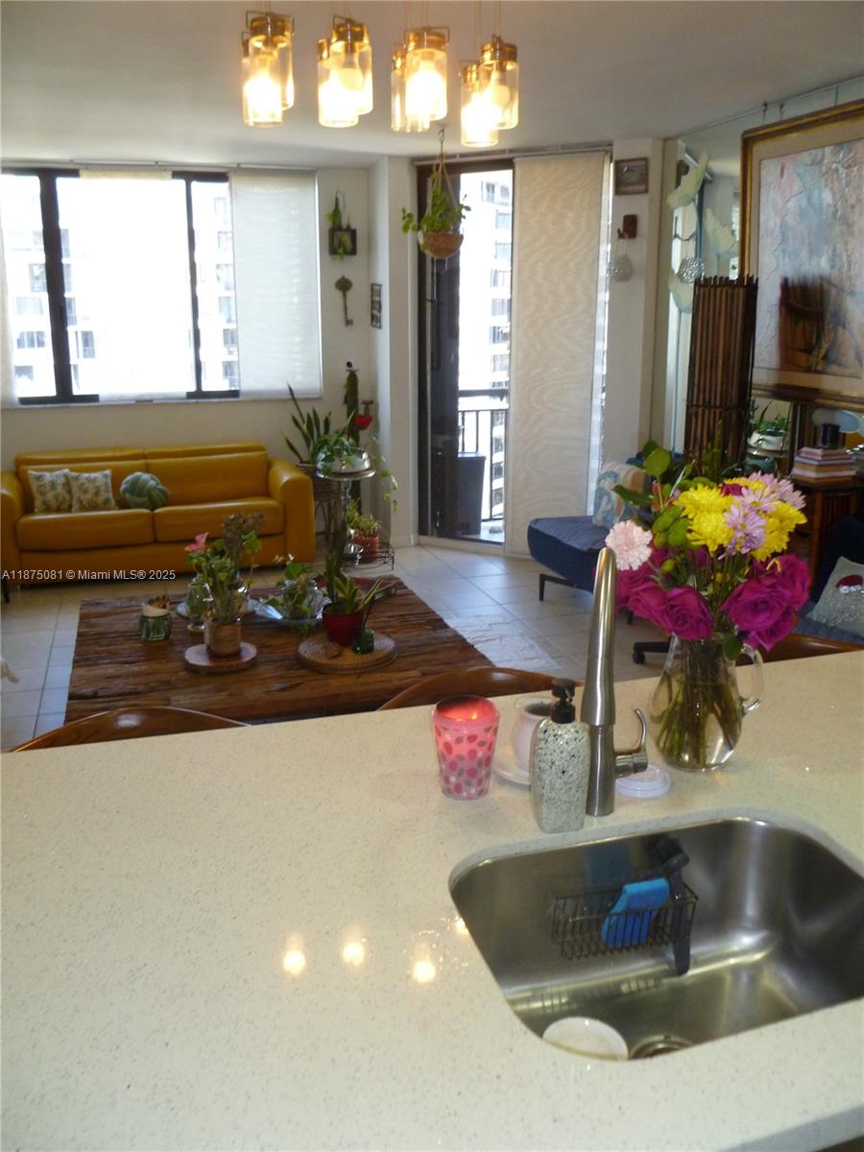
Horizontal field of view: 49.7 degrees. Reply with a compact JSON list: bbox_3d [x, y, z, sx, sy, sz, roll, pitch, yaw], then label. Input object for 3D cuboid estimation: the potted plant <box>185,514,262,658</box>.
[{"bbox_3d":[-0.736,0.039,3.284,0.260,0.500,0.230,-5,16,-17],"label":"potted plant"}]

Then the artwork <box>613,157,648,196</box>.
[{"bbox_3d":[1.195,-2.385,5.540,0.205,0.205,0.025,8,17,28],"label":"artwork"}]

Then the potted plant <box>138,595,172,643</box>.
[{"bbox_3d":[-1.026,0.155,3.460,0.108,0.153,0.108,-5,16,-17],"label":"potted plant"}]

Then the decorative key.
[{"bbox_3d":[-0.603,-1.887,6.400,0.119,0.340,0.030,-5,16,-17],"label":"decorative key"}]

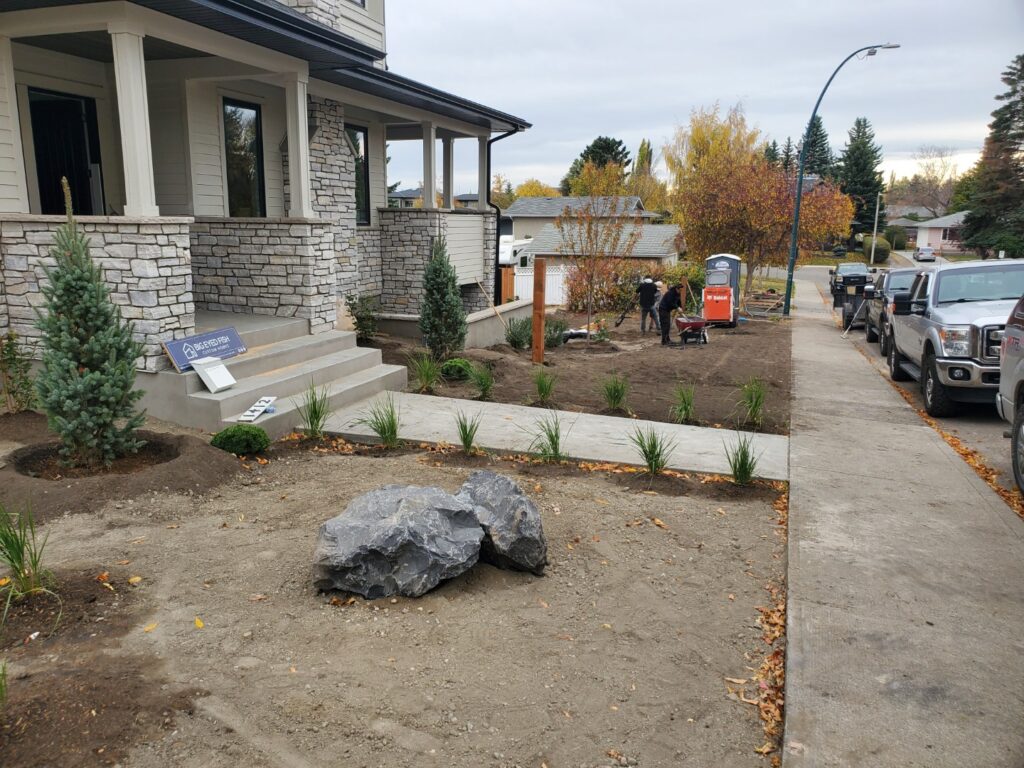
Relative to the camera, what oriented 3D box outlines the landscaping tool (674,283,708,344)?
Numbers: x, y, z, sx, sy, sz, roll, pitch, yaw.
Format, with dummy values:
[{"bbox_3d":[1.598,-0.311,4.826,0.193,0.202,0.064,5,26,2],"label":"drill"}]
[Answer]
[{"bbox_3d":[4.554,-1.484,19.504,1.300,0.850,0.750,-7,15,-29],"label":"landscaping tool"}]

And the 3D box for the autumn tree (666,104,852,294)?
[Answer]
[{"bbox_3d":[11.655,-8.658,36.796,8.492,8.961,8.068,5,13,17],"label":"autumn tree"}]

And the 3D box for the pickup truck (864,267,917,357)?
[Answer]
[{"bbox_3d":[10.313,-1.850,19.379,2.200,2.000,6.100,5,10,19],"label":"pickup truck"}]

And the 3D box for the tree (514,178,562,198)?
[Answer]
[{"bbox_3d":[2.884,-18.788,85.914,5.800,8.058,5.800,5,14,18],"label":"tree"}]

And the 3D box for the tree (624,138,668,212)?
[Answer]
[{"bbox_3d":[10.480,-13.857,60.604,3.447,10.508,3.275,3,12,9],"label":"tree"}]

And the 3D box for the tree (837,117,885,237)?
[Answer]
[{"bbox_3d":[35.740,-20.370,79.201,4.495,13.686,4.270,6,13,23],"label":"tree"}]

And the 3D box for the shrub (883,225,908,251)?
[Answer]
[{"bbox_3d":[42.920,-16.380,86.083,2.629,2.878,2.497,7,14,25],"label":"shrub"}]

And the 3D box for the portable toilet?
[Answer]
[{"bbox_3d":[8.275,-3.912,29.884,1.150,2.350,1.150,7,15,27],"label":"portable toilet"}]

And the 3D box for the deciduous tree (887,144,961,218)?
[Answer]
[{"bbox_3d":[52.471,-23.921,98.334,8.226,12.379,7.815,7,14,27],"label":"deciduous tree"}]

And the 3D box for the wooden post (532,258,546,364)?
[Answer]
[{"bbox_3d":[0.462,-1.206,12.670,0.150,1.712,0.150,5,14,18],"label":"wooden post"}]

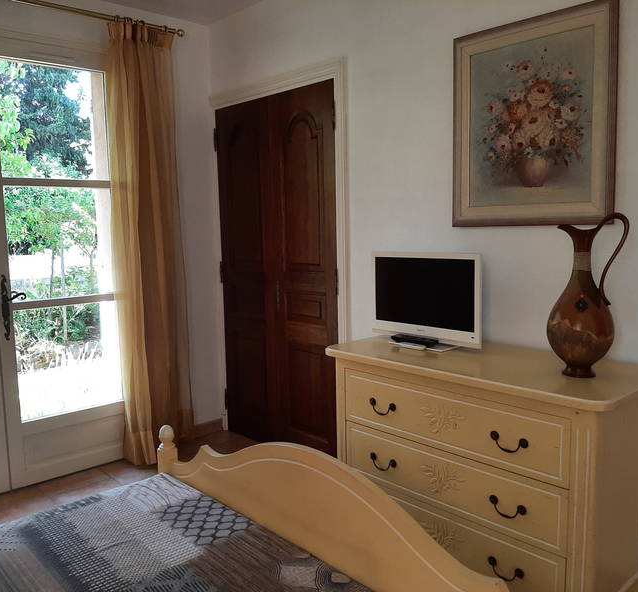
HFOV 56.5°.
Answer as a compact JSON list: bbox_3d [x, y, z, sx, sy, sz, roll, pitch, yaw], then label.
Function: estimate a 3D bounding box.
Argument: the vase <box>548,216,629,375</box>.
[{"bbox_3d":[0.826,-0.003,1.831,0.222,0.498,0.190,2,7,27],"label":"vase"}]

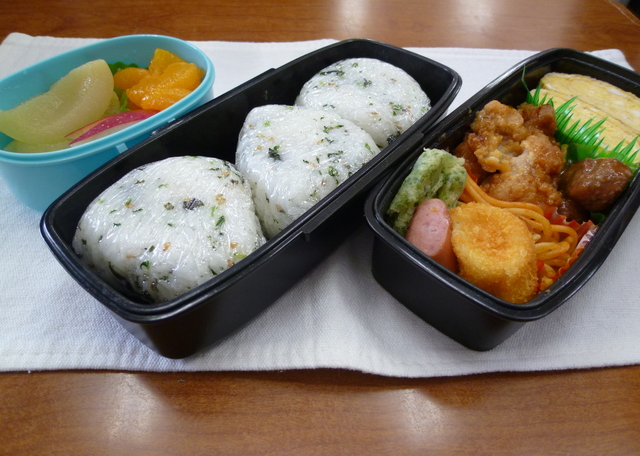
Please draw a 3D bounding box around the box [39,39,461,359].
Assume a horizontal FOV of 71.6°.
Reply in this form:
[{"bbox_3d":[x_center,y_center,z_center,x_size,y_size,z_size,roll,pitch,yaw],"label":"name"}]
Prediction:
[{"bbox_3d":[-0.017,-0.031,0.219,0.100,0.036,0.207,34,57,27],"label":"box"}]

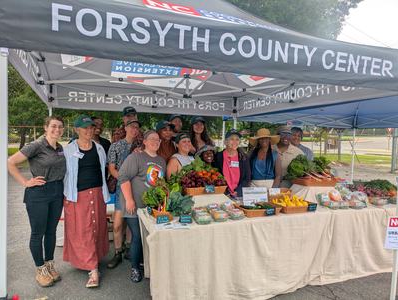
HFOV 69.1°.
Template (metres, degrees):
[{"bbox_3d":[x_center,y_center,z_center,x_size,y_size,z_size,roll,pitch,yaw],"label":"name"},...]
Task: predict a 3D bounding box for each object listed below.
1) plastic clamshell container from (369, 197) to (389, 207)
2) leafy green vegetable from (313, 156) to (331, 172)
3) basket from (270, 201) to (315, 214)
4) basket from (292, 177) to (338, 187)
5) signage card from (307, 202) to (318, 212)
[{"bbox_3d":[2.050,0.580,3.280,0.160,0.085,0.140,0,1,-20],"label":"plastic clamshell container"},{"bbox_3d":[1.517,0.178,3.570,0.200,0.180,0.200,0,1,-15],"label":"leafy green vegetable"},{"bbox_3d":[0.924,0.580,2.940,0.410,0.085,0.280,0,1,-20],"label":"basket"},{"bbox_3d":[1.395,0.386,3.490,0.420,0.090,0.300,0,1,-8],"label":"basket"},{"bbox_3d":[1.145,0.582,2.910,0.105,0.080,0.025,0,1,-14],"label":"signage card"}]

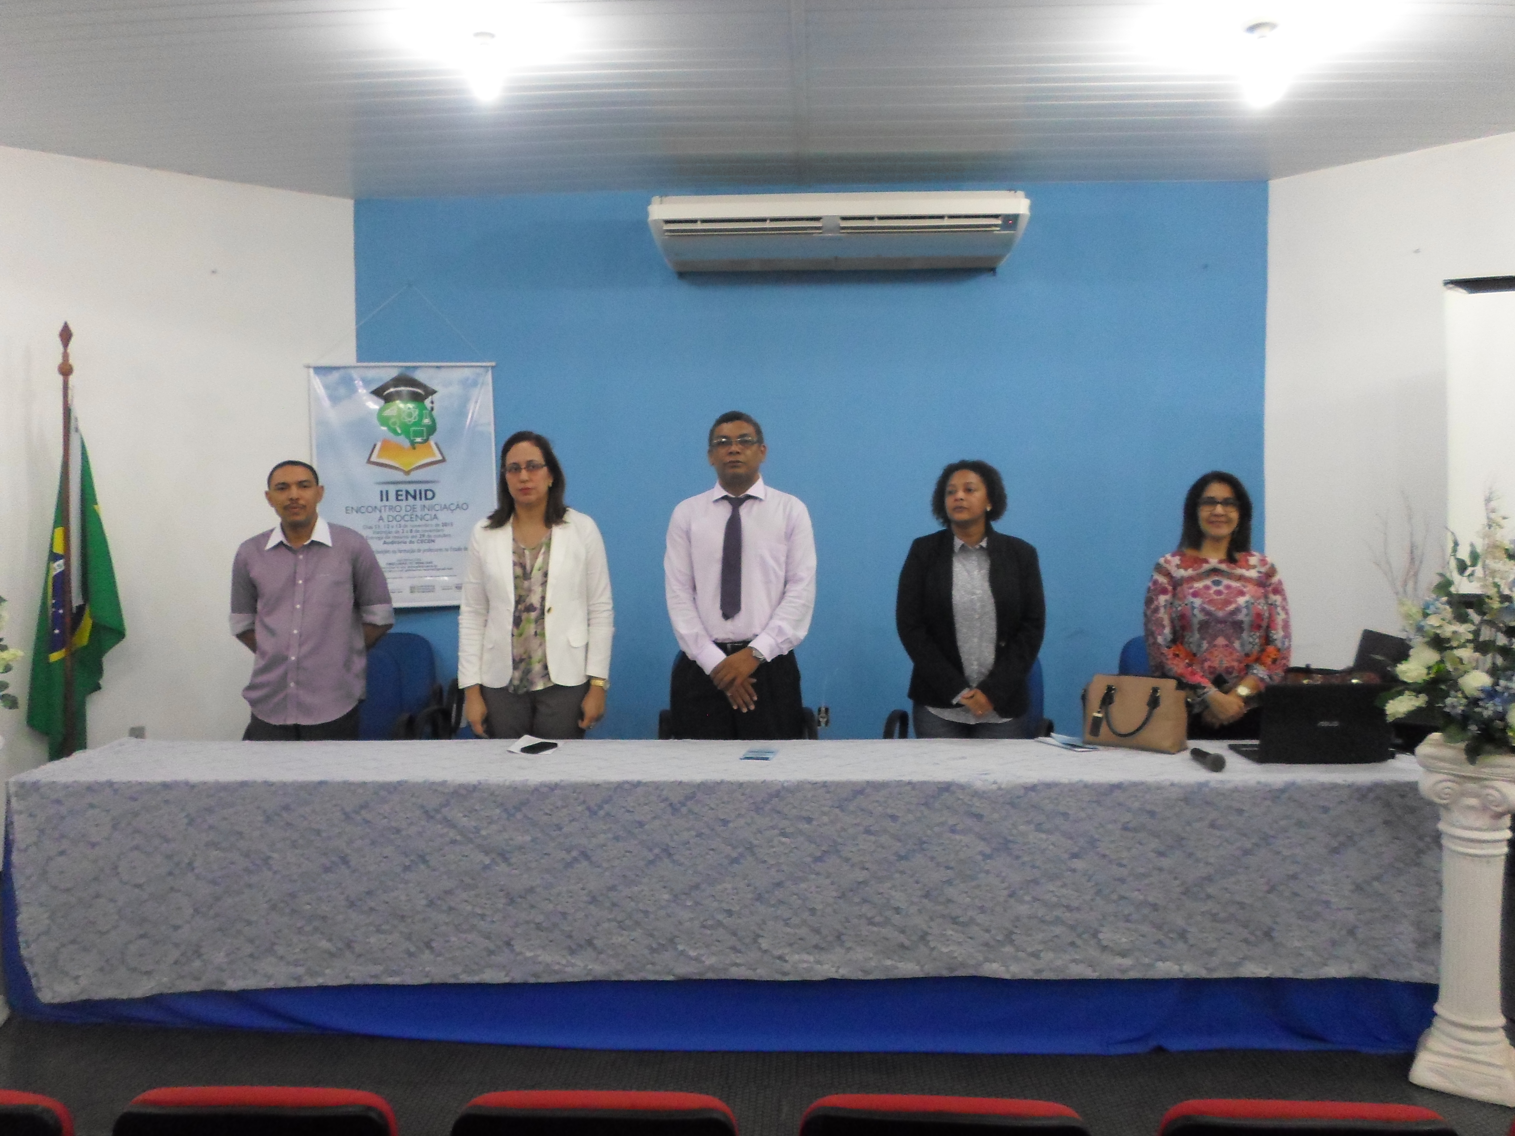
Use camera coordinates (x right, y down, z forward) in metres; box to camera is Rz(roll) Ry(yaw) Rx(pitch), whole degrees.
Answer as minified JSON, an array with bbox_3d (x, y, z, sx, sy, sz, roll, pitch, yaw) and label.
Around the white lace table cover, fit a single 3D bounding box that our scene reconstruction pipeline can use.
[{"bbox_3d":[-0.042,0.857,3.236,3.970,0.600,0.570,0,3,1],"label":"white lace table cover"}]

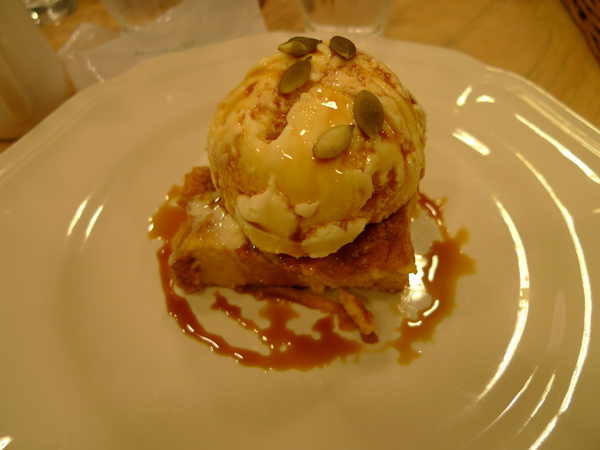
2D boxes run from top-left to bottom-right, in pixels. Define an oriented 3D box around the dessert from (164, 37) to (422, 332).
[{"bbox_3d":[-0.005,-0.017,0.146,0.094,0.083,0.073,-1,53,4],"label":"dessert"}]

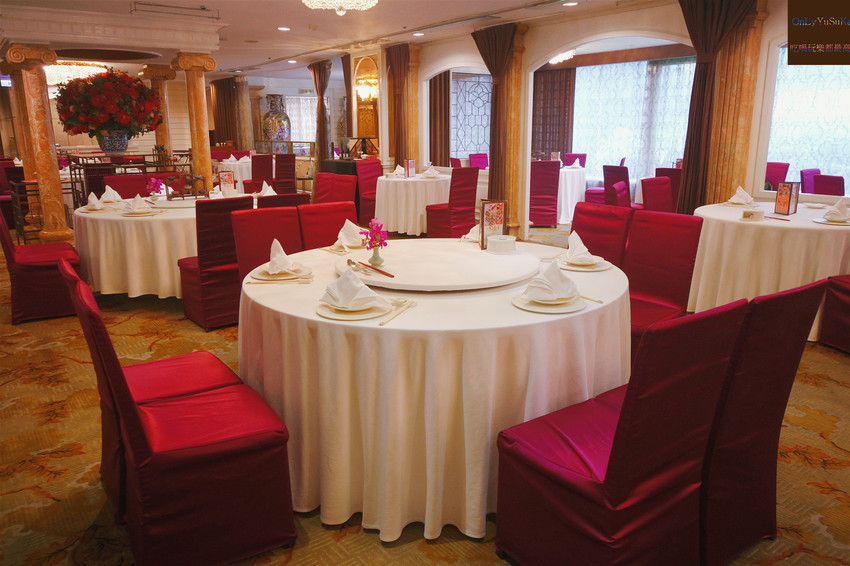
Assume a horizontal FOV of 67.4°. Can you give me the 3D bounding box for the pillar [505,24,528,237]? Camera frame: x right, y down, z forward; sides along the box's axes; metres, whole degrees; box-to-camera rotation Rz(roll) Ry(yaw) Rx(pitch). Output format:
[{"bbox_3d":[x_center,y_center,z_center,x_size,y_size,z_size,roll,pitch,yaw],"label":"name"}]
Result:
[{"bbox_3d":[1.129,-1.895,8.265,0.307,2.634,0.461,-10,17,-35],"label":"pillar"}]

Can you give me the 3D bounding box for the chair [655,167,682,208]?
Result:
[{"bbox_3d":[3.061,-0.879,7.634,0.430,0.990,0.540,7,16,29],"label":"chair"}]

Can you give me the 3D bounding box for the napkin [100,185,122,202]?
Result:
[{"bbox_3d":[-3.260,-0.933,6.607,0.160,0.155,0.220,-5,14,-19],"label":"napkin"}]

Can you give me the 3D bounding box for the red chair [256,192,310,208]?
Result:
[{"bbox_3d":[-1.233,-0.253,5.181,0.448,0.959,0.538,-12,18,-39],"label":"red chair"}]

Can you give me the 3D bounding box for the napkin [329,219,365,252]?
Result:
[{"bbox_3d":[-0.414,-0.272,3.570,0.200,0.150,0.150,-13,19,-41],"label":"napkin"}]

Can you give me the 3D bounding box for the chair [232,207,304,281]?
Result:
[{"bbox_3d":[-0.837,0.045,3.931,0.448,0.959,0.538,-11,17,-36],"label":"chair"}]

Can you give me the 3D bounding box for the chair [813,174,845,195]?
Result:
[{"bbox_3d":[4.113,-0.617,6.367,0.520,0.945,0.440,-6,15,-21],"label":"chair"}]

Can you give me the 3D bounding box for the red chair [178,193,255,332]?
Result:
[{"bbox_3d":[-1.613,-0.187,4.907,0.420,0.955,0.490,-12,18,-38],"label":"red chair"}]

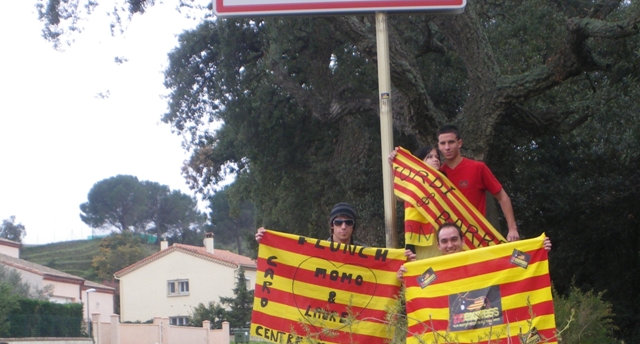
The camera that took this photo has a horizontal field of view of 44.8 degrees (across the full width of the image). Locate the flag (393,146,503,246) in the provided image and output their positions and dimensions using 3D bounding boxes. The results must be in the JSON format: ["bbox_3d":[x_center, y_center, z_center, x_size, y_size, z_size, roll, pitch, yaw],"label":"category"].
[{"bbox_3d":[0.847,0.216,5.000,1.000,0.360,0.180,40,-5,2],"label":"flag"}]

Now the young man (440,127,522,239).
[{"bbox_3d":[1.035,0.506,5.200,0.580,1.700,0.380,-4,-8,17],"label":"young man"}]

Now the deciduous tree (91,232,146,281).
[{"bbox_3d":[-20.657,9.427,80.000,6.000,7.000,6.000,-2,-8,0],"label":"deciduous tree"}]

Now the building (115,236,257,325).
[{"bbox_3d":[-8.400,8.852,58.500,10.500,7.300,9.000,-6,-9,27],"label":"building"}]

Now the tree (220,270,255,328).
[{"bbox_3d":[-5.287,8.440,51.000,2.600,4.700,2.600,-2,-8,0],"label":"tree"}]

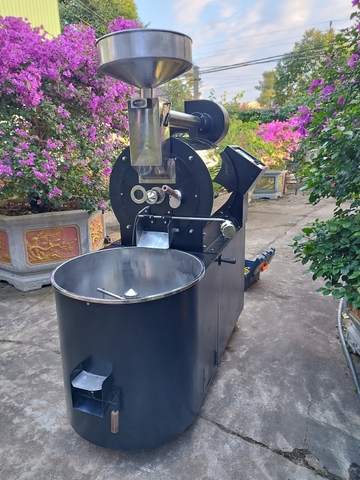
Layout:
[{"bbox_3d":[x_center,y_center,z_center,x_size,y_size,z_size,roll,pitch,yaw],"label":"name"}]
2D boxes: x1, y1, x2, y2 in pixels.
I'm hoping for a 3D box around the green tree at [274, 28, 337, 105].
[{"bbox_3d":[7.641,-8.691,20.475,4.600,7.638,4.400,-1,15,0],"label":"green tree"}]

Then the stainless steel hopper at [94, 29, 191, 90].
[{"bbox_3d":[-0.184,-0.948,1.826,0.521,0.215,0.521,-1,15,0],"label":"stainless steel hopper"}]

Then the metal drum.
[{"bbox_3d":[-0.269,0.553,1.909,0.820,0.800,0.860,-1,15,0],"label":"metal drum"}]

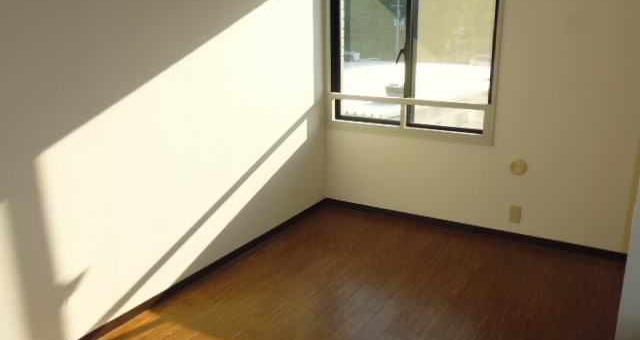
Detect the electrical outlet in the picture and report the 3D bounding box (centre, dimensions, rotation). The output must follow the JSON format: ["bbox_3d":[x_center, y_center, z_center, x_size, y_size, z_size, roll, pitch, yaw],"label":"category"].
[{"bbox_3d":[1.256,0.285,3.213,0.070,0.120,0.010,9,20,32],"label":"electrical outlet"}]

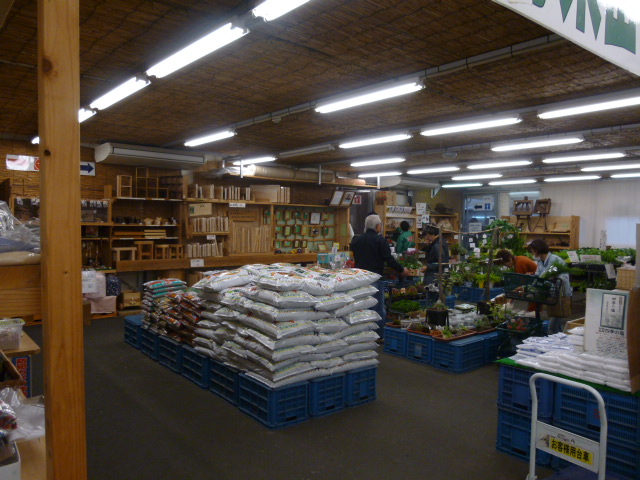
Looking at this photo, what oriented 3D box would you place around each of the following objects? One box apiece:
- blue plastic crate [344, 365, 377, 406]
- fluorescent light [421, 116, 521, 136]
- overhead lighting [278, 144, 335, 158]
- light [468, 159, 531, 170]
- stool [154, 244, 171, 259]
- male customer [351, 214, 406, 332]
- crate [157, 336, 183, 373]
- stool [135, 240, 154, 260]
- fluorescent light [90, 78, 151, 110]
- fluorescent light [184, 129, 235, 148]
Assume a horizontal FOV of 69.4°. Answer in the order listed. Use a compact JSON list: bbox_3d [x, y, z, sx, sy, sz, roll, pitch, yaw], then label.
[{"bbox_3d":[0.220,1.306,4.331,0.365,0.305,0.520,-1,2,-37],"label":"blue plastic crate"},{"bbox_3d":[1.584,-1.240,4.972,0.160,0.090,1.230,-2,3,-41],"label":"fluorescent light"},{"bbox_3d":[-0.231,-1.363,7.195,0.150,0.080,1.210,-1,3,-43],"label":"overhead lighting"},{"bbox_3d":[3.219,-1.380,8.380,0.165,0.085,1.230,-1,3,-44],"label":"light"},{"bbox_3d":[-2.675,0.204,7.850,0.210,0.235,0.190,-2,3,-41],"label":"stool"},{"bbox_3d":[0.807,0.494,6.133,0.520,1.680,0.600,3,3,40],"label":"male customer"},{"bbox_3d":[-1.451,1.203,5.011,0.368,0.305,0.525,-1,3,-41],"label":"crate"},{"bbox_3d":[-2.937,0.179,7.752,0.265,0.315,0.230,-1,3,-43],"label":"stool"},{"bbox_3d":[-1.802,-1.279,4.091,0.150,0.080,1.210,-1,3,-43],"label":"fluorescent light"},{"bbox_3d":[-1.466,-1.359,6.103,0.170,0.100,1.220,-1,3,-43],"label":"fluorescent light"}]

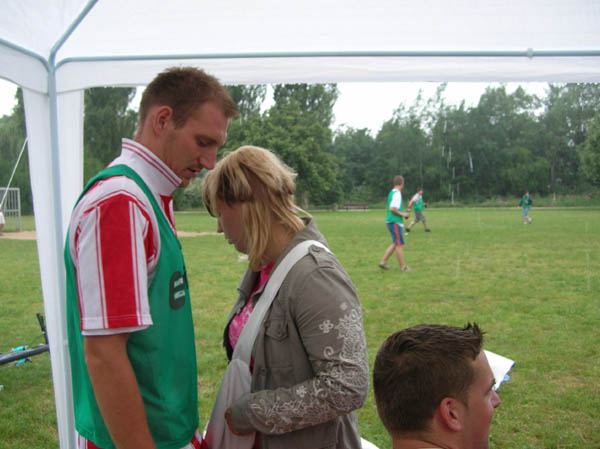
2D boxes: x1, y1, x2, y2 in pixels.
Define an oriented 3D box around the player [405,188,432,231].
[{"bbox_3d":[4.656,-0.560,24.600,0.880,1.750,0.620,0,3,26],"label":"player"}]

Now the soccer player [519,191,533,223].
[{"bbox_3d":[11.212,-0.835,31.000,0.650,1.670,0.450,-2,3,-21],"label":"soccer player"}]

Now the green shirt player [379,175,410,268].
[{"bbox_3d":[1.794,-0.025,11.800,0.620,1.790,0.520,-2,3,-17],"label":"green shirt player"}]

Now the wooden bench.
[{"bbox_3d":[5.101,-1.609,57.000,2.100,0.840,0.600,-1,2,3],"label":"wooden bench"}]

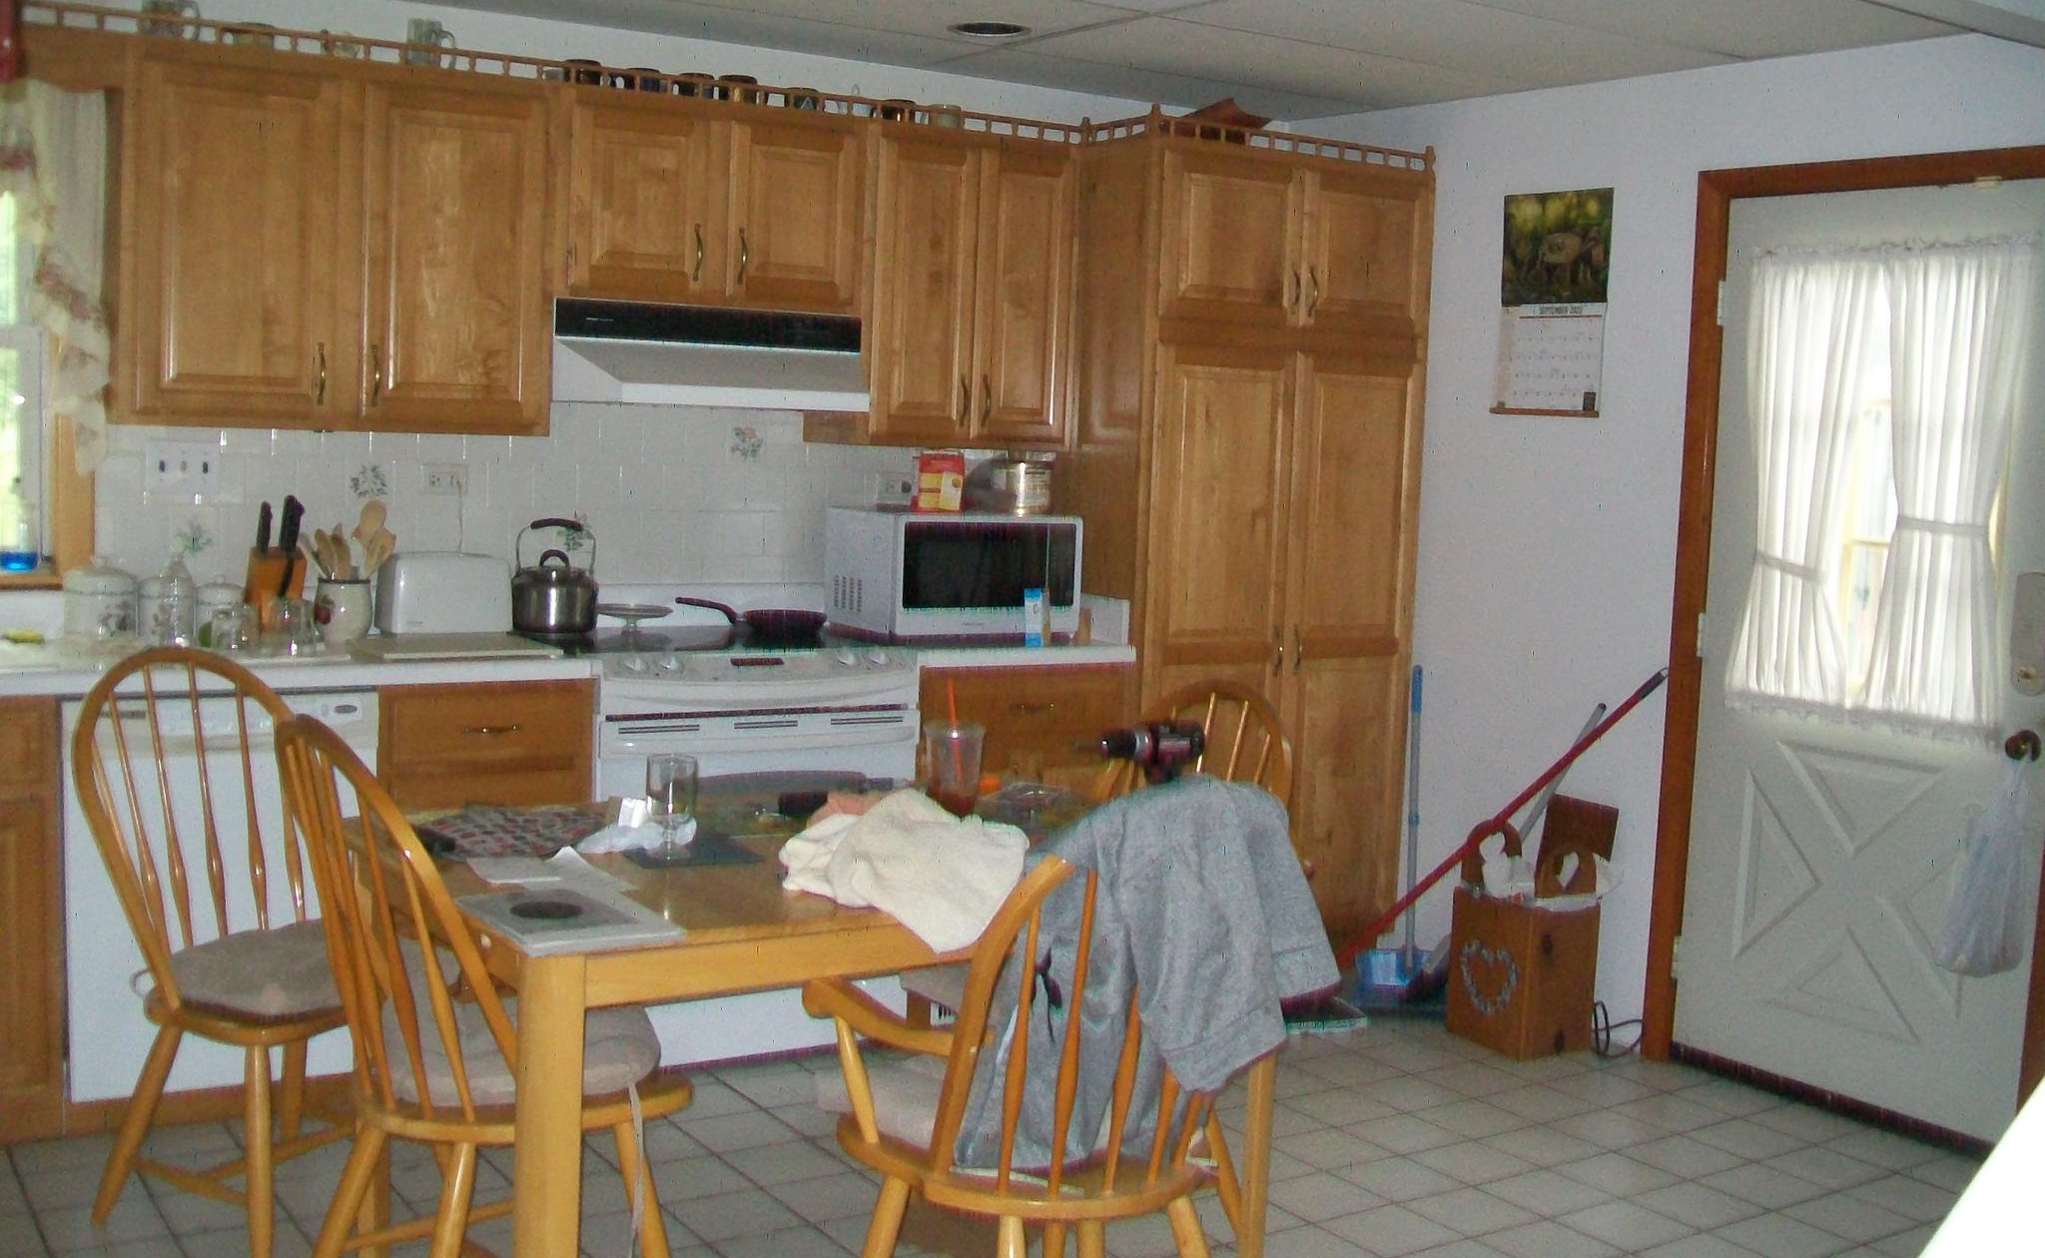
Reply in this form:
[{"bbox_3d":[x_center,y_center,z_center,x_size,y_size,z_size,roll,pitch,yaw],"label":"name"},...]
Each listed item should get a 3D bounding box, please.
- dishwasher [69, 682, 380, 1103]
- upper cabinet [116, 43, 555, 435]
[{"bbox_3d":[-1.677,0.479,4.095,0.600,0.800,0.600,-1,7,-32],"label":"dishwasher"},{"bbox_3d":[-1.481,-0.802,4.261,0.915,0.768,0.325,-1,7,-32],"label":"upper cabinet"}]

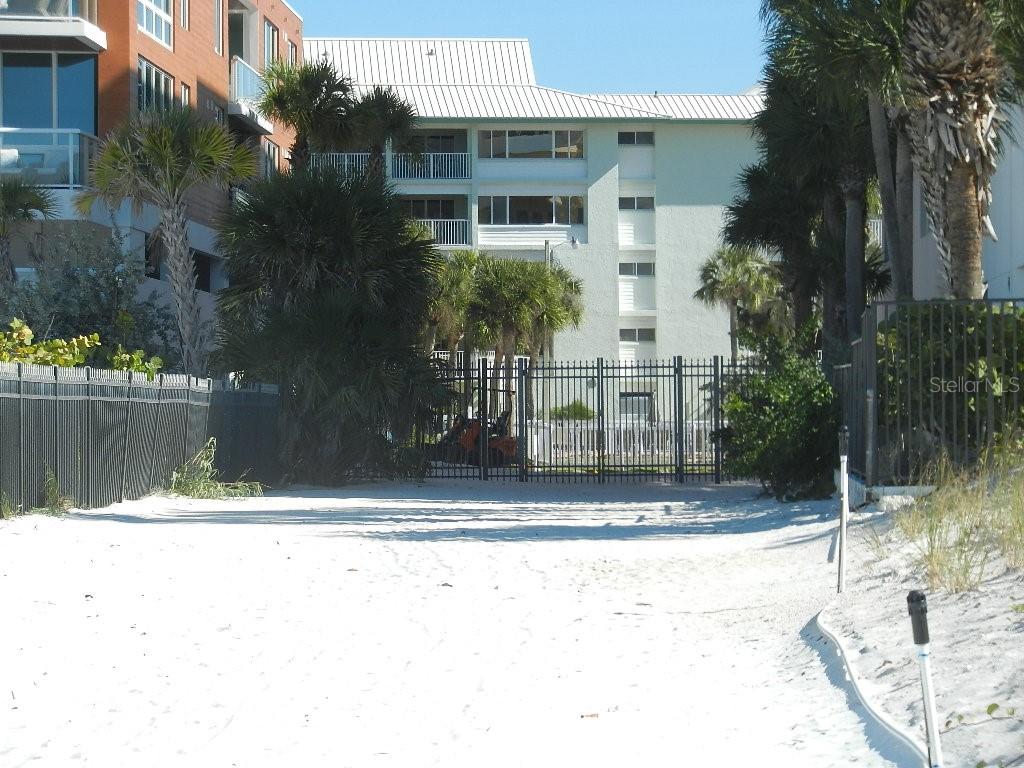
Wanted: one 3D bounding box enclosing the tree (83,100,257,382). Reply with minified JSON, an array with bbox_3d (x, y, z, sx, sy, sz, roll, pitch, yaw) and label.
[{"bbox_3d":[-6.420,-1.610,68.000,3.300,7.152,3.200,-1,0,0],"label":"tree"}]

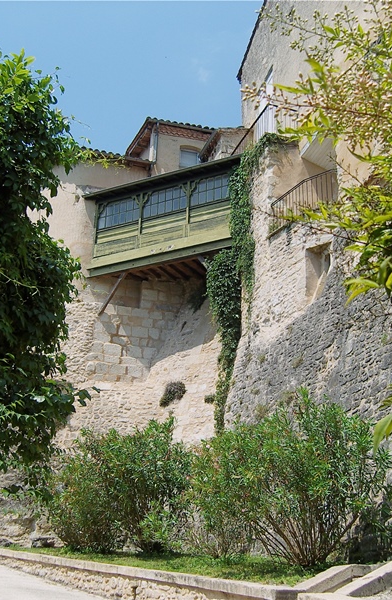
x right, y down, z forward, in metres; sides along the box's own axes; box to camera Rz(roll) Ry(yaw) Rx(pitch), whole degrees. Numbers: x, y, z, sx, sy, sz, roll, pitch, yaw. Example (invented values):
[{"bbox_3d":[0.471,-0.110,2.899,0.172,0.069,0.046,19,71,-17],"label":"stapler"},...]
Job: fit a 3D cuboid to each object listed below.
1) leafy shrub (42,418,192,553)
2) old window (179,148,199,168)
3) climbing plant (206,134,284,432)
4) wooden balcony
[{"bbox_3d":[-1.677,4.056,17.000,2.750,2.650,2.200,-10,-21,28],"label":"leafy shrub"},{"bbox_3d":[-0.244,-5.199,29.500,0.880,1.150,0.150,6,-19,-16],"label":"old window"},{"bbox_3d":[1.395,-0.475,22.600,1.200,8.600,1.800,16,-24,-39],"label":"climbing plant"},{"bbox_3d":[-0.659,-2.490,26.498,5.900,2.900,1.900,-10,-21,28],"label":"wooden balcony"}]

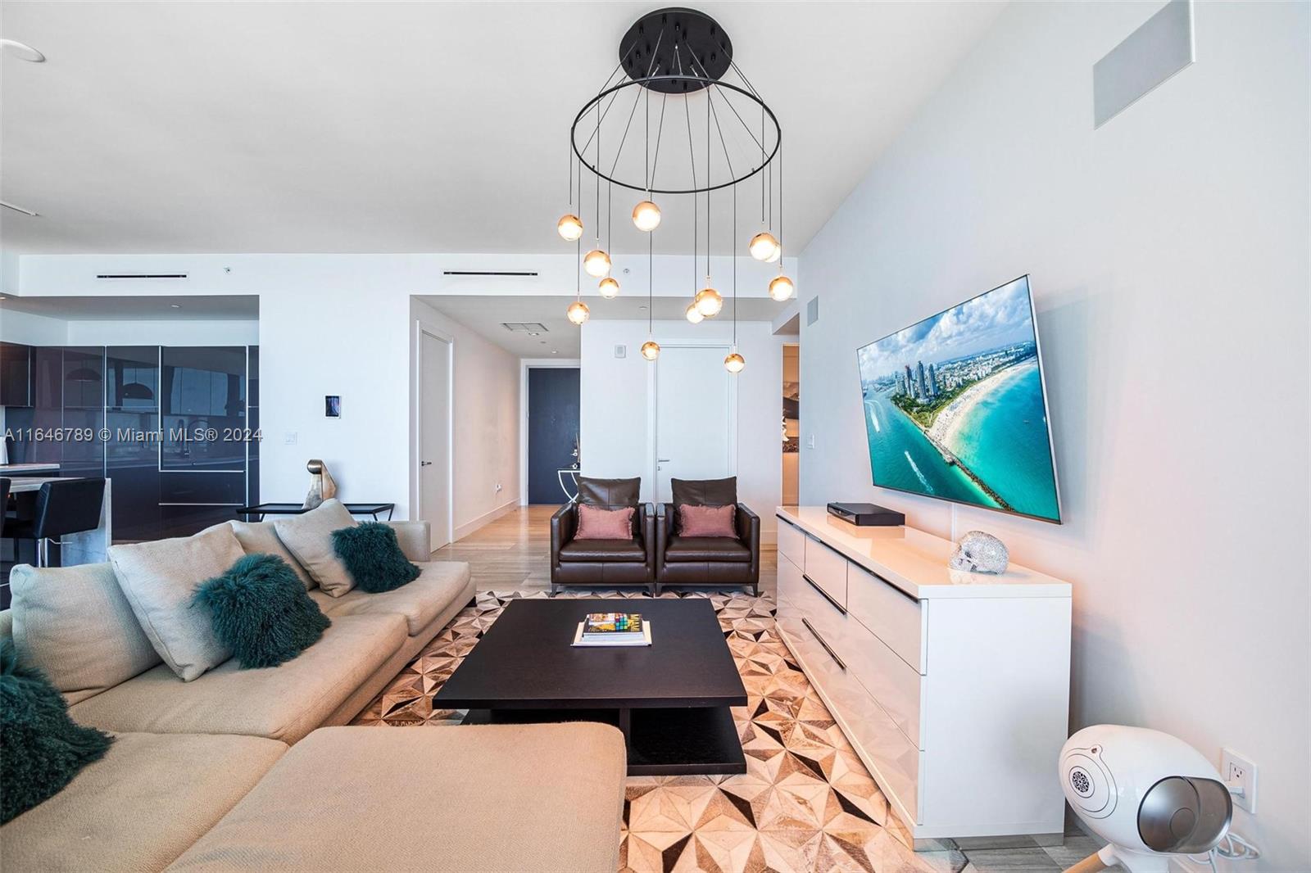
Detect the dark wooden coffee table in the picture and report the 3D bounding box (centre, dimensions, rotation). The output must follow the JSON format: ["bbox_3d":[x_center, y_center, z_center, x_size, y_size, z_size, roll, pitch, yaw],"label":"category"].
[{"bbox_3d":[-0.243,1.081,2.390,1.125,0.280,1.120,0,0,-1],"label":"dark wooden coffee table"}]

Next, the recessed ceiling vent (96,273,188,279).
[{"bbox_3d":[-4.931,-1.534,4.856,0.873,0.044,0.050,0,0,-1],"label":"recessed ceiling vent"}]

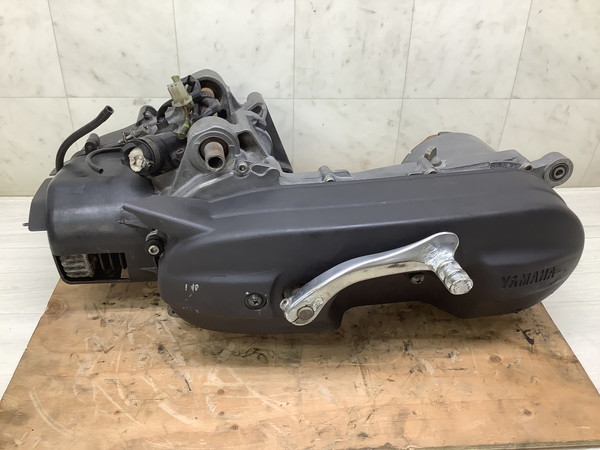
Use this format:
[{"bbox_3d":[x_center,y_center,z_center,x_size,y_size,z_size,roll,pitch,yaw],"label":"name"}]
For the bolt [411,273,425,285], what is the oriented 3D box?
[{"bbox_3d":[0.108,0.048,0.499,0.012,0.012,0.006,-3,31,-7],"label":"bolt"}]

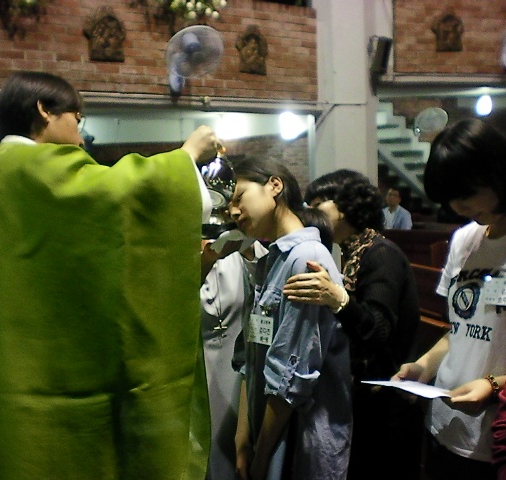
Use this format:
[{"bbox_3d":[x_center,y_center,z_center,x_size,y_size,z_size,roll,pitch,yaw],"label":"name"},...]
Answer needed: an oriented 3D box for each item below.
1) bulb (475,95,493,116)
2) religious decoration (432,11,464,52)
[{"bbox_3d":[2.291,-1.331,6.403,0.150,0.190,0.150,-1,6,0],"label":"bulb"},{"bbox_3d":[1.783,-1.925,5.933,0.325,0.405,0.075,-3,6,-13],"label":"religious decoration"}]

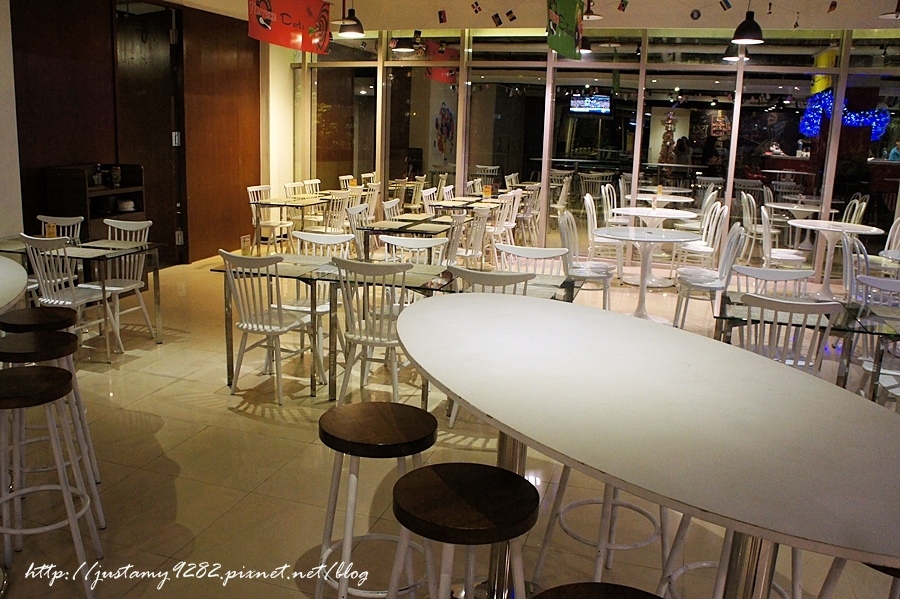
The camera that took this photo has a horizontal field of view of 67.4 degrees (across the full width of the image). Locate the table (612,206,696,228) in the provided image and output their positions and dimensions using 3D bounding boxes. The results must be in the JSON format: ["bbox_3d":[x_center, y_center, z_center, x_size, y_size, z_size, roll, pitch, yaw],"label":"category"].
[{"bbox_3d":[2.312,-0.601,7.760,0.910,0.755,0.910,6,13,16],"label":"table"}]

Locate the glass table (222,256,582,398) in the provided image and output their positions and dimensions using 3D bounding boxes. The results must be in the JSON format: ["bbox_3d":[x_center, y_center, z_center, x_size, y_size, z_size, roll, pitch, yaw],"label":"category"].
[{"bbox_3d":[-0.310,0.205,4.165,2.177,0.735,0.709,6,14,18],"label":"glass table"}]

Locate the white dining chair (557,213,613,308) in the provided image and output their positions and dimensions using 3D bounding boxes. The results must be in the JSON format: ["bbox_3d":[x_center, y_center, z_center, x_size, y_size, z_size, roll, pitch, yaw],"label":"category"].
[{"bbox_3d":[1.192,-0.255,6.000,0.500,0.910,0.430,6,14,16],"label":"white dining chair"}]

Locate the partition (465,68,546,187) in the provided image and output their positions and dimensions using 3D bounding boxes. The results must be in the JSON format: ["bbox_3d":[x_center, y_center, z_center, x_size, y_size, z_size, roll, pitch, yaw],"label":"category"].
[{"bbox_3d":[0.684,-1.843,8.994,1.084,2.462,0.079,6,14,18],"label":"partition"}]

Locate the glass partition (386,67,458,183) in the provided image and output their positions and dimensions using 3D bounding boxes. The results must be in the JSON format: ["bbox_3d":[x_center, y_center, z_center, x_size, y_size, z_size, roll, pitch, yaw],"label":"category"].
[{"bbox_3d":[-0.424,-2.034,9.560,1.200,2.350,0.060,6,14,16],"label":"glass partition"}]

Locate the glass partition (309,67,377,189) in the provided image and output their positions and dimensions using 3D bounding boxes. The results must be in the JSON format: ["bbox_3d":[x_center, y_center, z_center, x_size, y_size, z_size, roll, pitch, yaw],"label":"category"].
[{"bbox_3d":[-1.554,-2.071,9.713,1.084,2.462,0.079,6,14,18],"label":"glass partition"}]

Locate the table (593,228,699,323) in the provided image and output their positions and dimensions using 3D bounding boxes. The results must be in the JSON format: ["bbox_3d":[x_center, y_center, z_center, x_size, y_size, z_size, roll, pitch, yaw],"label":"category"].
[{"bbox_3d":[1.702,-0.212,5.955,0.910,0.755,0.910,6,13,16],"label":"table"}]

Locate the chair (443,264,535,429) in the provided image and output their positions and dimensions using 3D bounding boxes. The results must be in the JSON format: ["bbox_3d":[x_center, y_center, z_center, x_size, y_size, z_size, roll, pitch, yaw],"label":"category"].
[{"bbox_3d":[0.270,0.232,3.596,0.480,0.835,0.500,7,14,21],"label":"chair"}]

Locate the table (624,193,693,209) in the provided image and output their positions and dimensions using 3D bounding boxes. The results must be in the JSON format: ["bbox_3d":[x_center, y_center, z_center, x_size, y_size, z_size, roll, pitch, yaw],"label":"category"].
[{"bbox_3d":[3.033,-1.083,9.873,1.050,0.760,1.050,6,14,16],"label":"table"}]

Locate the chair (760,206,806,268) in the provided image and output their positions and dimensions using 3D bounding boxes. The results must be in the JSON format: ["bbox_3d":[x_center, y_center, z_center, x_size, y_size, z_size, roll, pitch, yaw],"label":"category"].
[{"bbox_3d":[3.587,-0.460,7.164,0.500,0.910,0.430,6,14,16],"label":"chair"}]

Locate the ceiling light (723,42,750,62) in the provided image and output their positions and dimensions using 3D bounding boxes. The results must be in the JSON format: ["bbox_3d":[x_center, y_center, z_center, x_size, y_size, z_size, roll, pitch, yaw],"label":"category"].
[{"bbox_3d":[3.652,-3.201,8.573,0.341,0.310,0.341,6,14,18],"label":"ceiling light"}]

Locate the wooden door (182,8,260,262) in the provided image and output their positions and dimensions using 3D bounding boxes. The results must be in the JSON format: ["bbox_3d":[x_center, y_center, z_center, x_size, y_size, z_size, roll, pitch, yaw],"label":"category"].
[{"bbox_3d":[-2.843,-2.010,8.466,0.089,2.971,1.567,6,14,18],"label":"wooden door"}]

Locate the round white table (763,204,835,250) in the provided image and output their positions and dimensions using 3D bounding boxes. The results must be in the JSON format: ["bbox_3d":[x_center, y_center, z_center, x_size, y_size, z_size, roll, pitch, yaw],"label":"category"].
[{"bbox_3d":[4.688,-0.847,9.085,0.936,0.778,0.936,6,14,18],"label":"round white table"}]

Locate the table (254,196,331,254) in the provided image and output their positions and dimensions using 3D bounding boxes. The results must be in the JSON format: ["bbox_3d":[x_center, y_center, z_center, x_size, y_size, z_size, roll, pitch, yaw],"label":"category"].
[{"bbox_3d":[-1.922,-0.816,8.245,0.740,0.745,0.720,6,14,16],"label":"table"}]

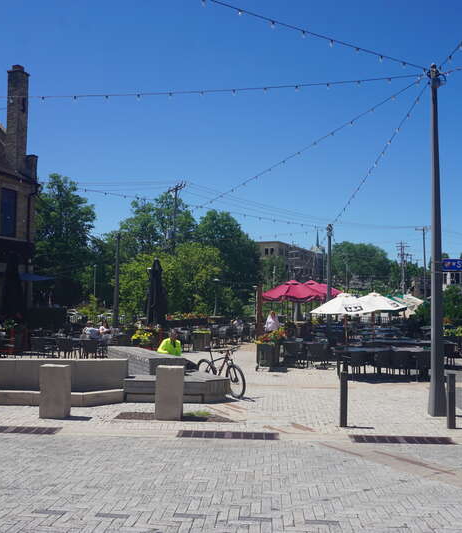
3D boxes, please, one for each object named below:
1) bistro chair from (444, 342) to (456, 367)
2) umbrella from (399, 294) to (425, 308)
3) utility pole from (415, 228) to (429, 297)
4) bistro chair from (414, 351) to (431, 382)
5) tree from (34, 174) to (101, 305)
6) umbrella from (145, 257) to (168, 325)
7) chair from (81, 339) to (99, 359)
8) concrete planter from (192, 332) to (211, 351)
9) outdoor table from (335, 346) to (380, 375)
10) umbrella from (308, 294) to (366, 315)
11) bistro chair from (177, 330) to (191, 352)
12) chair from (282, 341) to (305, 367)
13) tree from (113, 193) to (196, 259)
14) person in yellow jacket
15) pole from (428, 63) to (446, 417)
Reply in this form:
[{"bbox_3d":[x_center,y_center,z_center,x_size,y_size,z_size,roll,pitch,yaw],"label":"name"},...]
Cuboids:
[{"bbox_3d":[7.366,2.958,18.100,0.540,0.810,0.560,1,-4,0],"label":"bistro chair"},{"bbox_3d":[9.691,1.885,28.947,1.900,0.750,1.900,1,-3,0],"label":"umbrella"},{"bbox_3d":[25.403,0.790,70.000,2.400,12.000,0.400,1,-4,0],"label":"utility pole"},{"bbox_3d":[5.509,2.769,15.300,0.540,0.800,0.560,1,-4,0],"label":"bistro chair"},{"bbox_3d":[-14.759,-1.529,46.154,7.000,12.200,6.800,1,-3,0],"label":"tree"},{"bbox_3d":[-2.655,1.461,19.000,0.740,3.420,0.740,1,-4,0],"label":"umbrella"},{"bbox_3d":[-4.822,2.854,18.300,0.550,0.810,0.570,1,-4,0],"label":"chair"},{"bbox_3d":[-1.216,3.164,22.200,0.780,0.760,0.750,1,-3,-3],"label":"concrete planter"},{"bbox_3d":[3.482,2.626,14.675,1.150,0.750,0.850,1,-3,0],"label":"outdoor table"},{"bbox_3d":[3.798,2.093,18.000,2.250,2.450,2.250,1,-3,-11],"label":"umbrella"},{"bbox_3d":[-1.901,3.066,21.800,0.540,0.840,0.570,2,-3,-17],"label":"bistro chair"},{"bbox_3d":[2.051,2.869,17.500,0.580,0.810,0.580,0,-4,3],"label":"chair"},{"bbox_3d":[-6.814,-0.757,48.119,7.200,11.100,6.800,1,-3,0],"label":"tree"},{"bbox_3d":[-1.523,2.237,13.100,0.600,1.350,0.700,0,-4,11],"label":"person in yellow jacket"},{"bbox_3d":[3.776,-0.493,9.798,0.300,6.420,0.300,1,-3,0],"label":"pole"}]

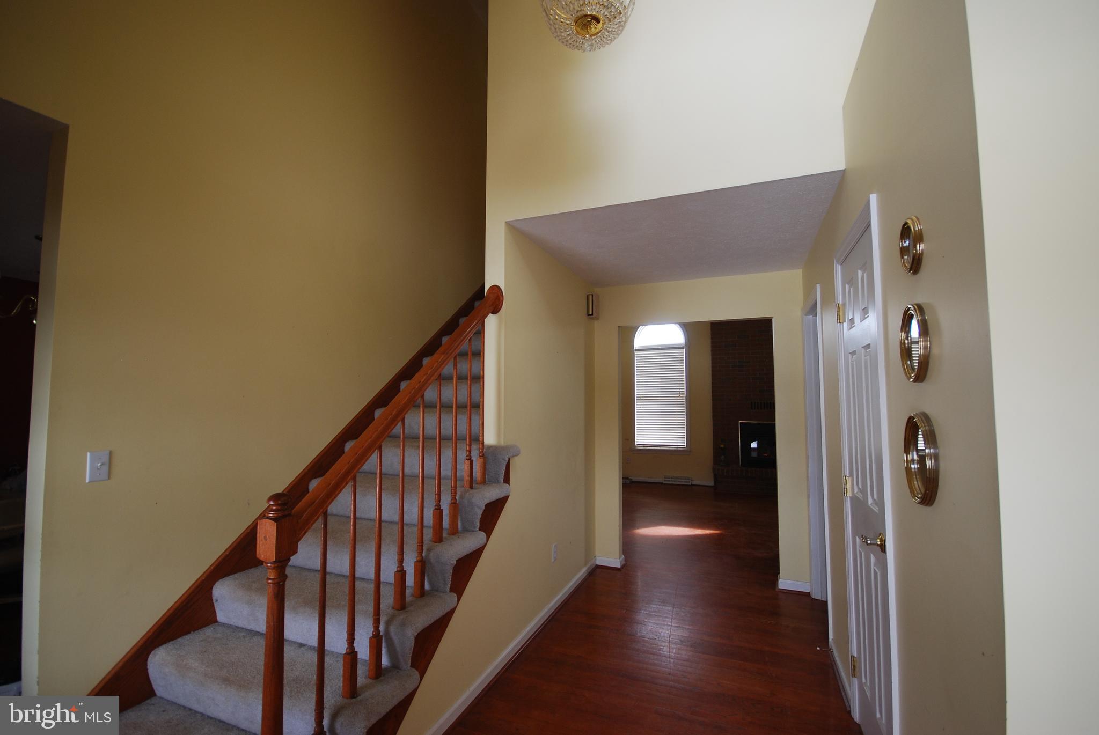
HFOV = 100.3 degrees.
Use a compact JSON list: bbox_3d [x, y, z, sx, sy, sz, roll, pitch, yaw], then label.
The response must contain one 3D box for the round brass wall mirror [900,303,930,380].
[{"bbox_3d":[0.967,-0.065,1.210,0.027,0.208,0.208,-1,-4,23],"label":"round brass wall mirror"}]

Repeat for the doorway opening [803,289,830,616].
[{"bbox_3d":[1.820,0.592,3.020,0.130,2.100,0.760,-1,-4,23],"label":"doorway opening"}]

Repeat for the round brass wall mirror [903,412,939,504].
[{"bbox_3d":[0.975,0.241,1.200,0.028,0.240,0.240,-1,-4,23],"label":"round brass wall mirror"}]

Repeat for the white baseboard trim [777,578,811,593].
[{"bbox_3d":[1.805,1.616,3.376,0.212,0.078,0.020,-1,-4,23],"label":"white baseboard trim"}]

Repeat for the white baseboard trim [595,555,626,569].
[{"bbox_3d":[0.524,1.681,3.994,0.235,0.080,0.140,-1,-4,23],"label":"white baseboard trim"}]

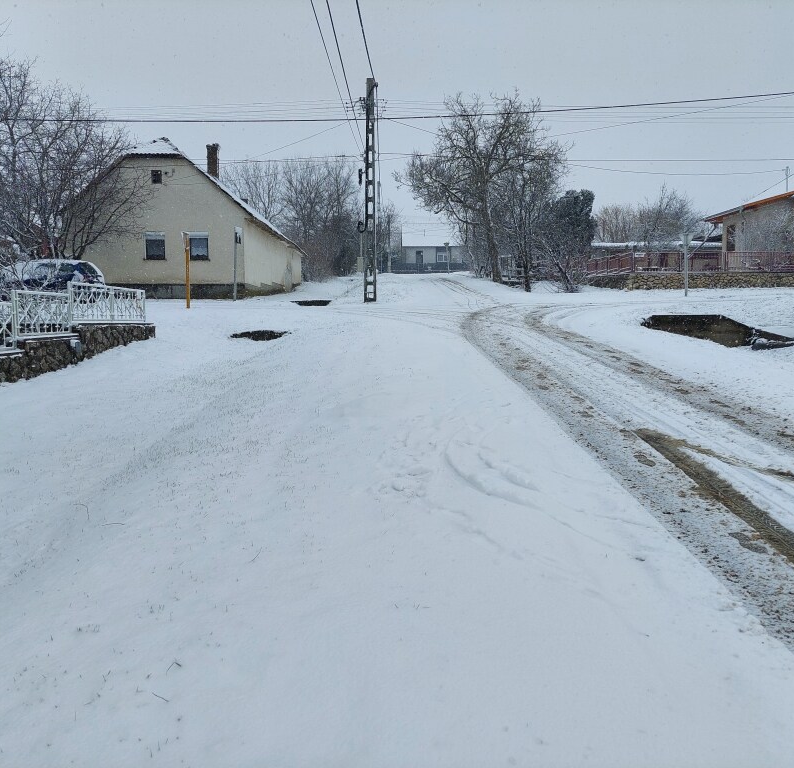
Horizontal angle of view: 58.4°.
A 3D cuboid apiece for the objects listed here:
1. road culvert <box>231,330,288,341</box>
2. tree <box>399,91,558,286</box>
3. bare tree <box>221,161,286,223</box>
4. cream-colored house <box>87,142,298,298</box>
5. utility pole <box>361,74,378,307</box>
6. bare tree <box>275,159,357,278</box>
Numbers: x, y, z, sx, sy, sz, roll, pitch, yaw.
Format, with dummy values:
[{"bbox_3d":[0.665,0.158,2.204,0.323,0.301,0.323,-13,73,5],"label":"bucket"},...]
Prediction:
[{"bbox_3d":[-3.287,-1.150,16.965,1.350,0.420,0.700,0,5,0],"label":"road culvert"},{"bbox_3d":[4.501,-10.788,39.195,9.000,10.280,8.500,0,5,0],"label":"tree"},{"bbox_3d":[-10.406,-11.714,51.160,5.200,8.580,5.200,0,5,0],"label":"bare tree"},{"bbox_3d":[-9.800,-7.708,36.358,7.900,7.300,15.900,0,5,1],"label":"cream-colored house"},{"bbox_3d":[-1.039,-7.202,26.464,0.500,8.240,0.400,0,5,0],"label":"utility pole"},{"bbox_3d":[-5.466,-11.362,49.183,6.000,8.310,5.500,0,5,0],"label":"bare tree"}]

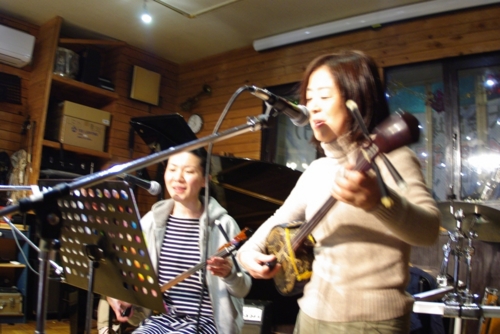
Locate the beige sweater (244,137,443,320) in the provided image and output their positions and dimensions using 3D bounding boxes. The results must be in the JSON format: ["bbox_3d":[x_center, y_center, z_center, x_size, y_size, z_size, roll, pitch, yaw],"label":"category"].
[{"bbox_3d":[0.272,0.194,1.420,0.520,0.540,0.400,-2,-9,37],"label":"beige sweater"}]

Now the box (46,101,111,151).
[{"bbox_3d":[-1.549,-0.338,4.210,0.340,0.355,0.420,-3,-10,39],"label":"box"}]

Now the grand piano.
[{"bbox_3d":[-0.270,0.545,3.365,1.800,1.620,1.500,-3,-10,39],"label":"grand piano"}]

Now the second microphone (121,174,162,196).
[{"bbox_3d":[-0.412,0.067,1.790,0.172,0.052,0.052,20,-14,-23],"label":"second microphone"}]

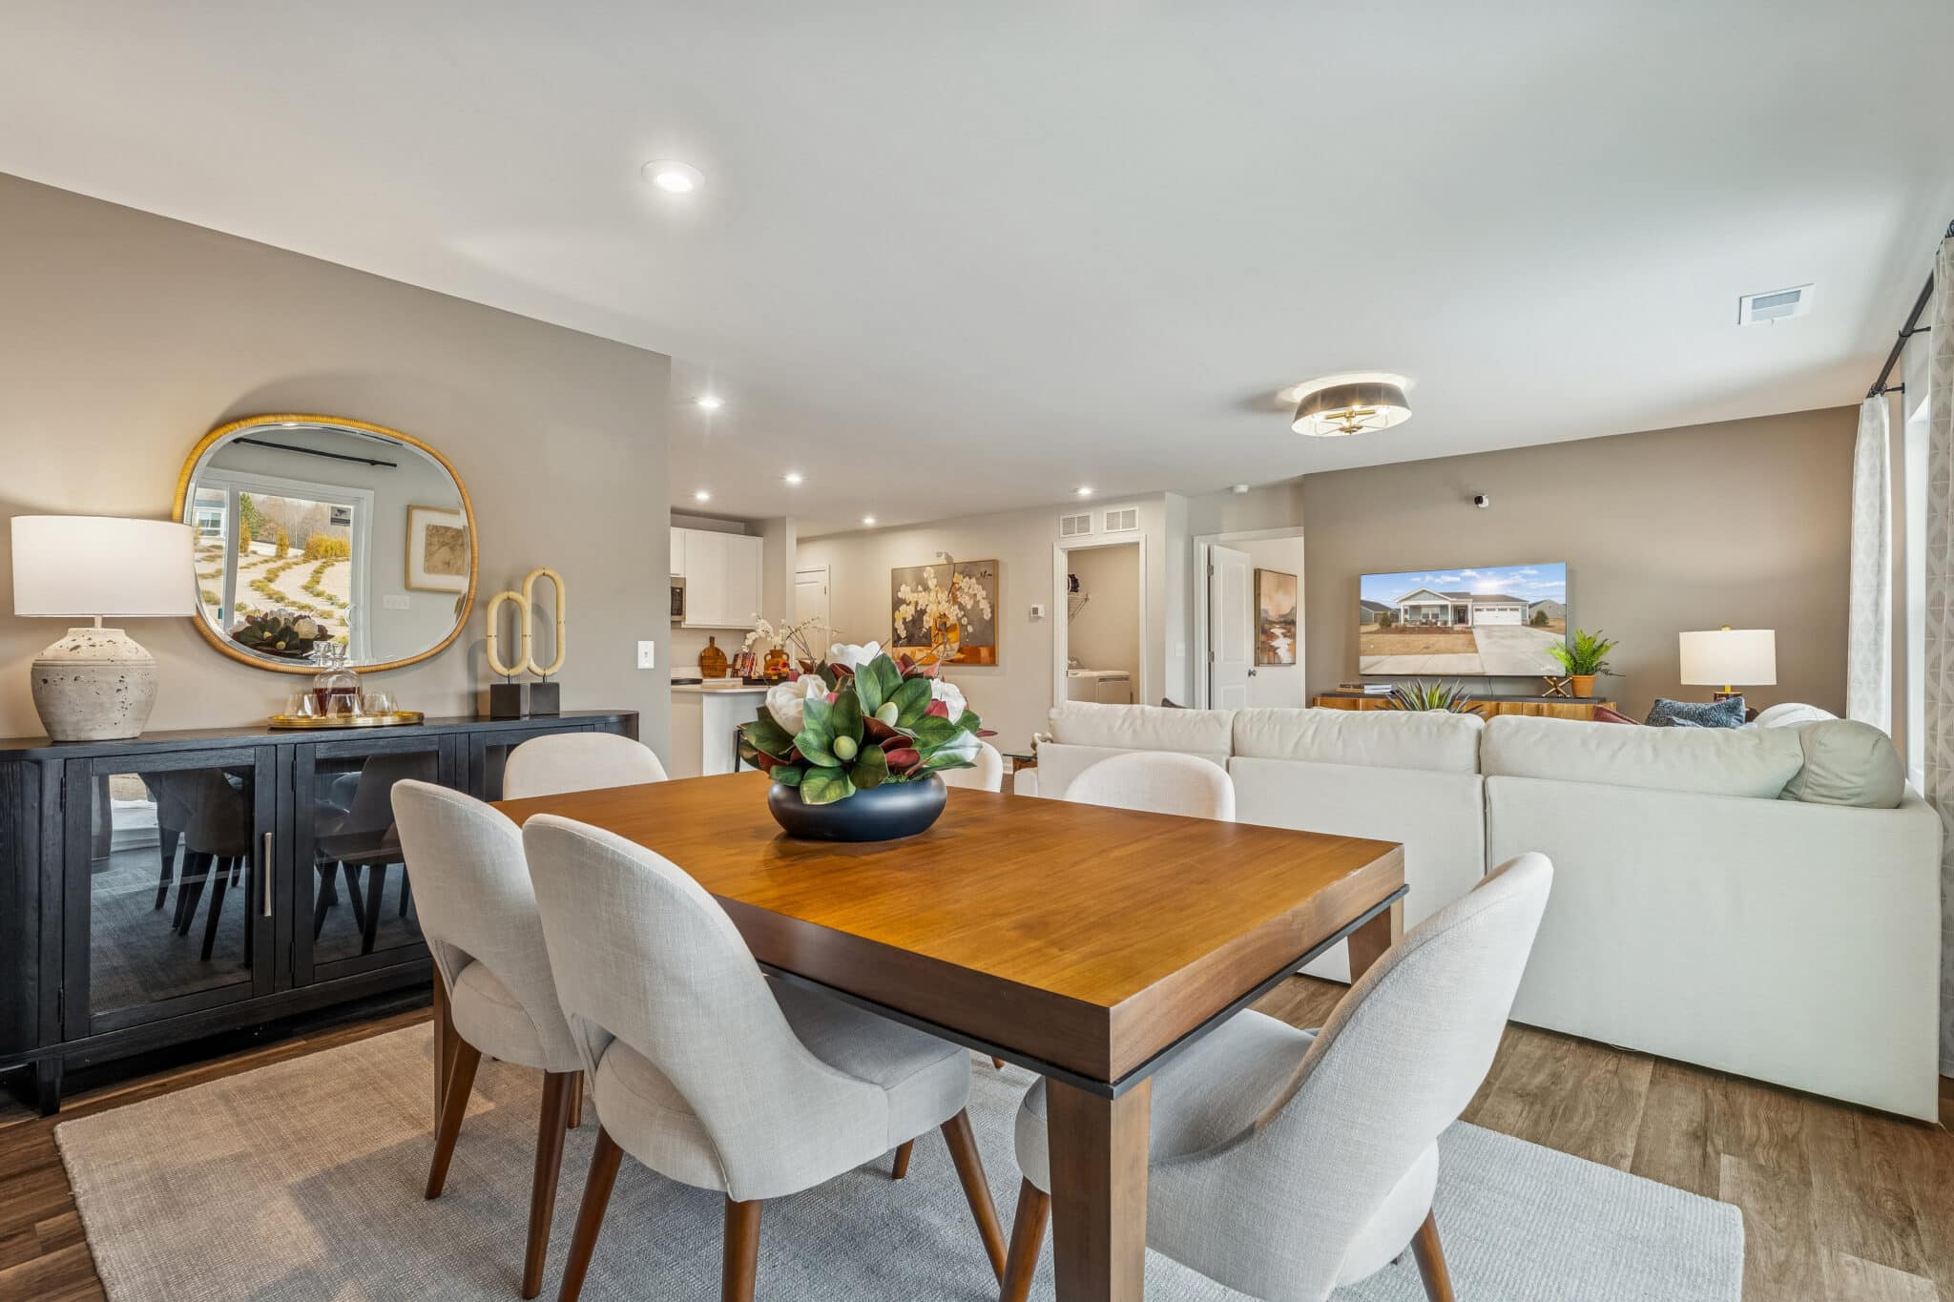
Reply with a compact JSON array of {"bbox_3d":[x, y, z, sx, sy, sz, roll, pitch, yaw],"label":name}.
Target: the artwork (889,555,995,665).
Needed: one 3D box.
[{"bbox_3d":[-0.330,-0.348,9.006,1.340,0.975,0.050,0,0,40],"label":"artwork"}]

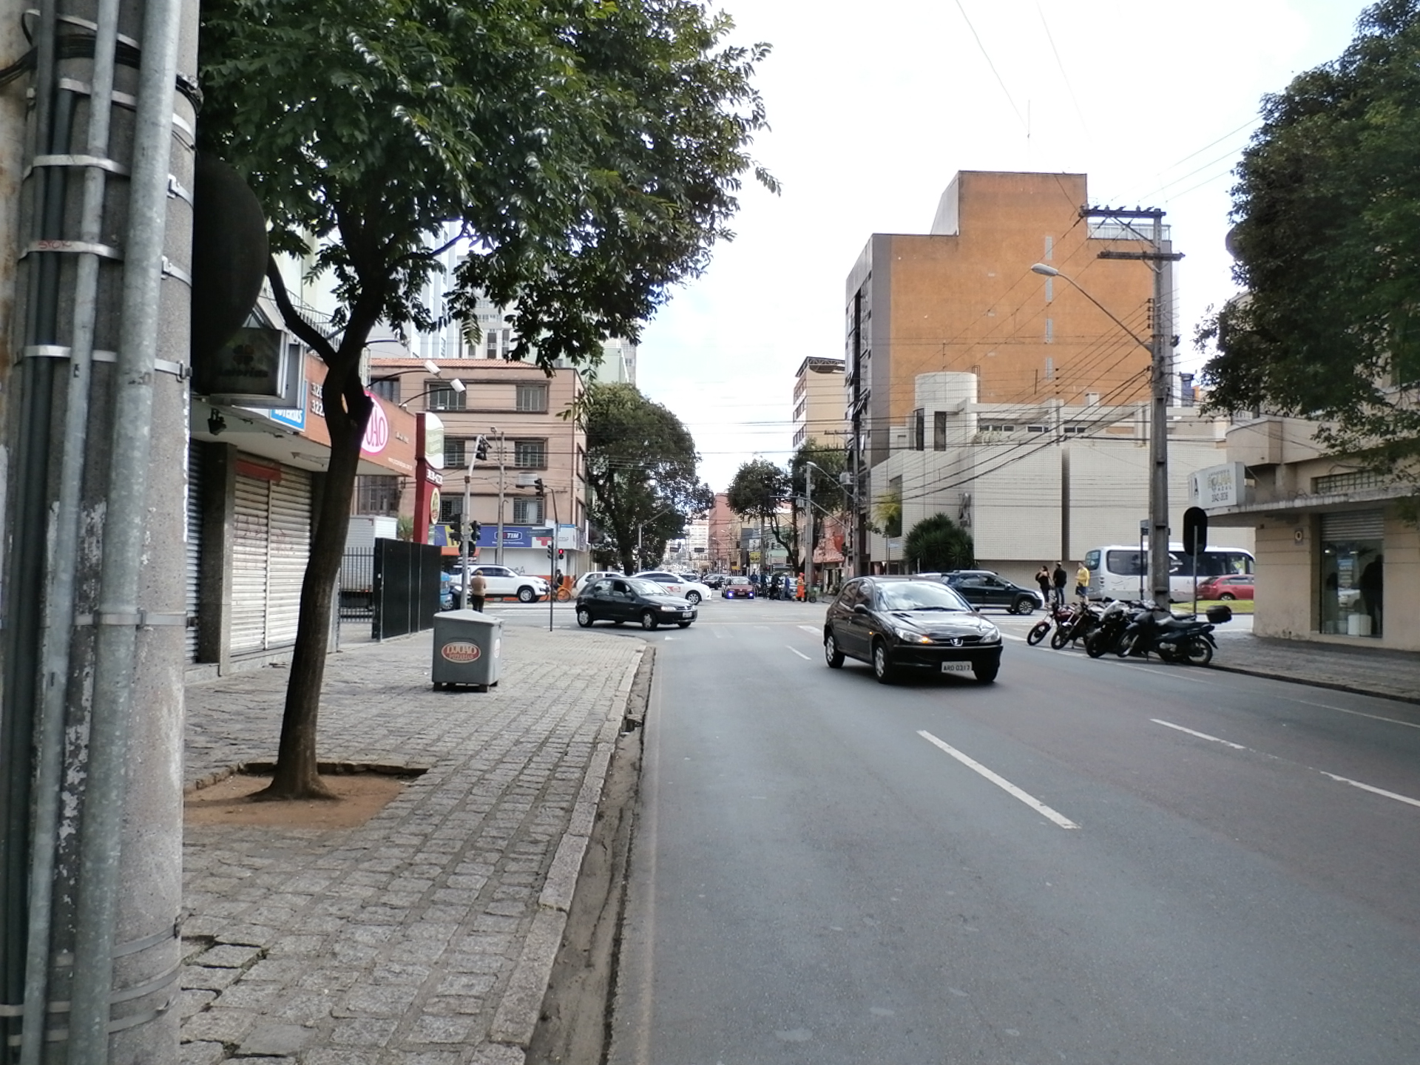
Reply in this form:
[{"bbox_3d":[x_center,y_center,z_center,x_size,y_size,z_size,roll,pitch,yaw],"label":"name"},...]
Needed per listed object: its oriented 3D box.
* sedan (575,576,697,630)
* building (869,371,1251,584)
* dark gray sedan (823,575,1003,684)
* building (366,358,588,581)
[{"bbox_3d":[-2.044,1.975,28.744,3.760,1.430,1.630,-1,-3,38],"label":"sedan"},{"bbox_3d":[21.179,-2.643,62.481,19.500,13.500,16.000,0,-2,-3],"label":"building"},{"bbox_3d":[2.864,1.364,14.960,1.670,1.440,3.840,1,-2,-9],"label":"dark gray sedan"},{"bbox_3d":[-13.668,-2.716,57.340,12.800,12.500,8.800,1,-2,1],"label":"building"}]

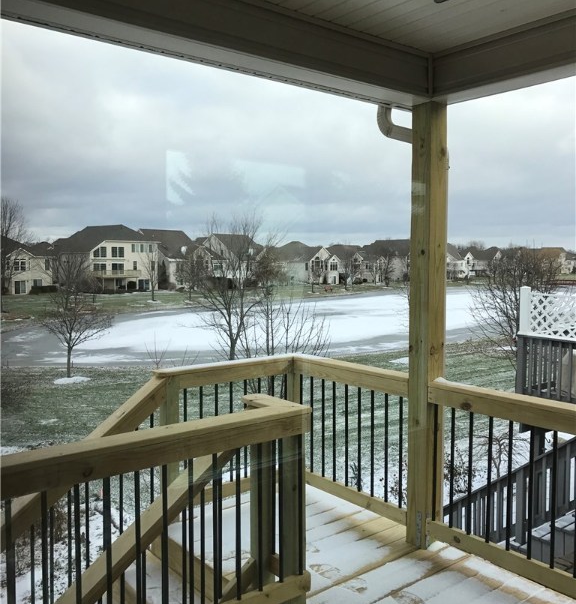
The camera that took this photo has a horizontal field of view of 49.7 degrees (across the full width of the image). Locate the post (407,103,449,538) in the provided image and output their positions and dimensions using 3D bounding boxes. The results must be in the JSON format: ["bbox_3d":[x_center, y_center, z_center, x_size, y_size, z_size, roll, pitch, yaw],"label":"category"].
[{"bbox_3d":[0.781,0.148,3.488,0.140,2.460,0.140,-3,5,-38],"label":"post"}]

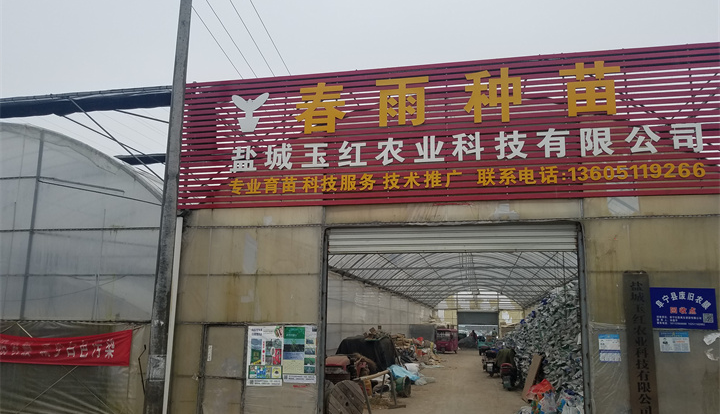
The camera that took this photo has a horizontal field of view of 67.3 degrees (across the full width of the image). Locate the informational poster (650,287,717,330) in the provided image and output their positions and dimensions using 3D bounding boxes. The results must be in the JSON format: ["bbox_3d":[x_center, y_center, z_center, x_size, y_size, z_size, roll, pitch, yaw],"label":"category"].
[{"bbox_3d":[4.387,1.376,7.312,0.790,0.535,0.015,-1,-12,12],"label":"informational poster"}]

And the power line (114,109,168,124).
[{"bbox_3d":[-4.037,-1.671,9.969,1.297,0.030,0.030,15,-8,15],"label":"power line"}]

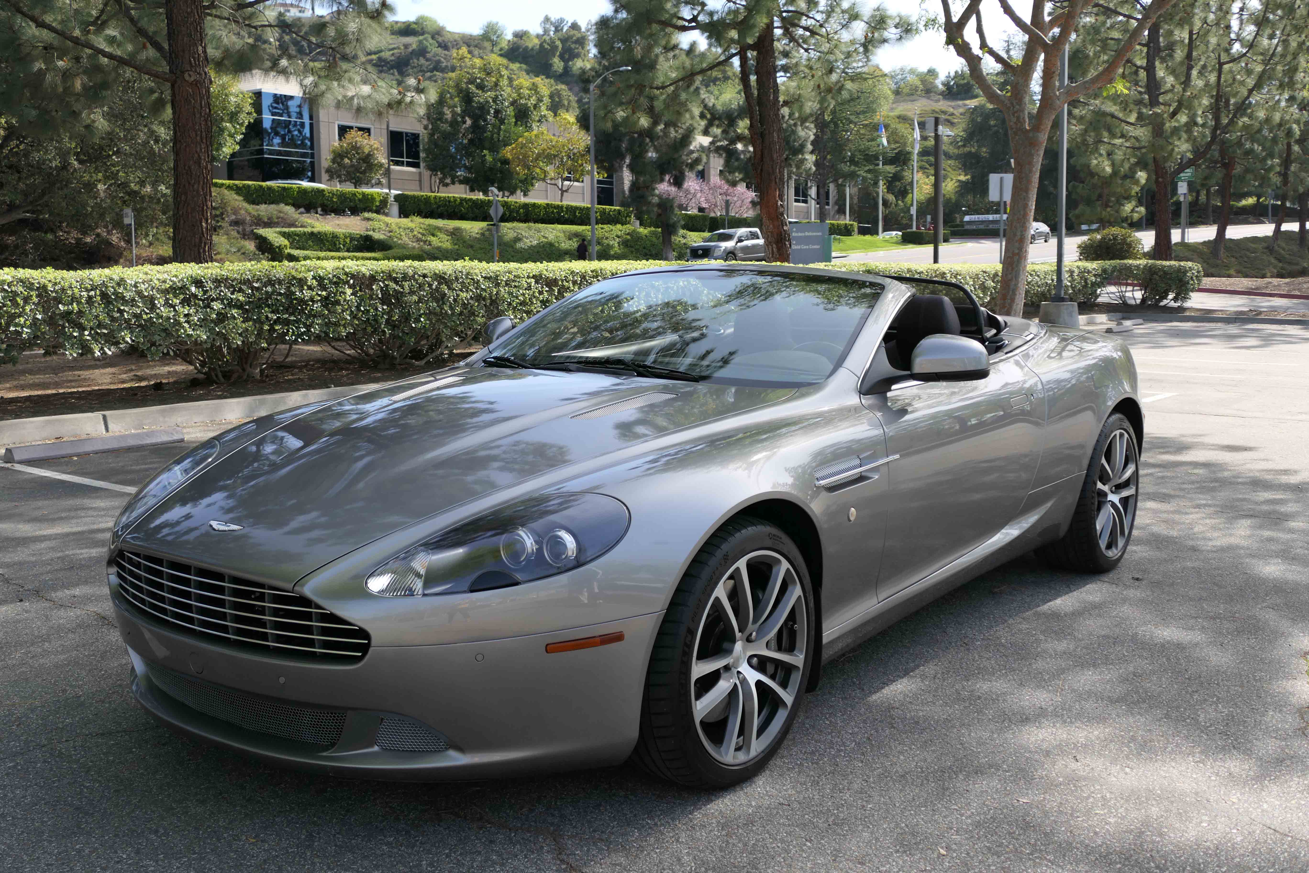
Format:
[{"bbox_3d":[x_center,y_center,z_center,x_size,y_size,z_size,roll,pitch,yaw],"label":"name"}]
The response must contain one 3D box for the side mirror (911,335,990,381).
[{"bbox_3d":[0.870,-0.230,3.982,0.235,0.155,0.140,6,10,36],"label":"side mirror"}]

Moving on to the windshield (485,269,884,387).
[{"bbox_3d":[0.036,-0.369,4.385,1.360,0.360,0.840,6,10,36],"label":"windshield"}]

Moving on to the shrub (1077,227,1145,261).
[{"bbox_3d":[15.274,-6.229,45.000,2.250,1.600,2.100,2,7,19],"label":"shrub"}]

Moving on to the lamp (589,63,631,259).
[{"bbox_3d":[-2.043,-12.430,62.500,2.100,9.500,0.300,4,8,30],"label":"lamp"}]

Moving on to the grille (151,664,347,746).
[{"bbox_3d":[-1.001,0.621,3.219,0.740,0.095,0.090,6,10,37],"label":"grille"}]

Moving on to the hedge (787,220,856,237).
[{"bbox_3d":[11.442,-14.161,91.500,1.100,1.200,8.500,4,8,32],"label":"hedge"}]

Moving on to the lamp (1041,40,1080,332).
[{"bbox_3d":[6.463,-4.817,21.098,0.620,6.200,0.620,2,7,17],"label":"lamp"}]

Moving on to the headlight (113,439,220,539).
[{"bbox_3d":[-1.359,0.140,3.768,0.320,0.210,0.540,6,10,37],"label":"headlight"}]

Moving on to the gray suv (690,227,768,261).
[{"bbox_3d":[3.744,-9.246,66.112,2.000,1.920,5.500,4,8,33],"label":"gray suv"}]

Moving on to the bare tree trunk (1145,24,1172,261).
[{"bbox_3d":[17.257,-9.935,46.000,0.750,8.300,0.620,0,7,0],"label":"bare tree trunk"}]

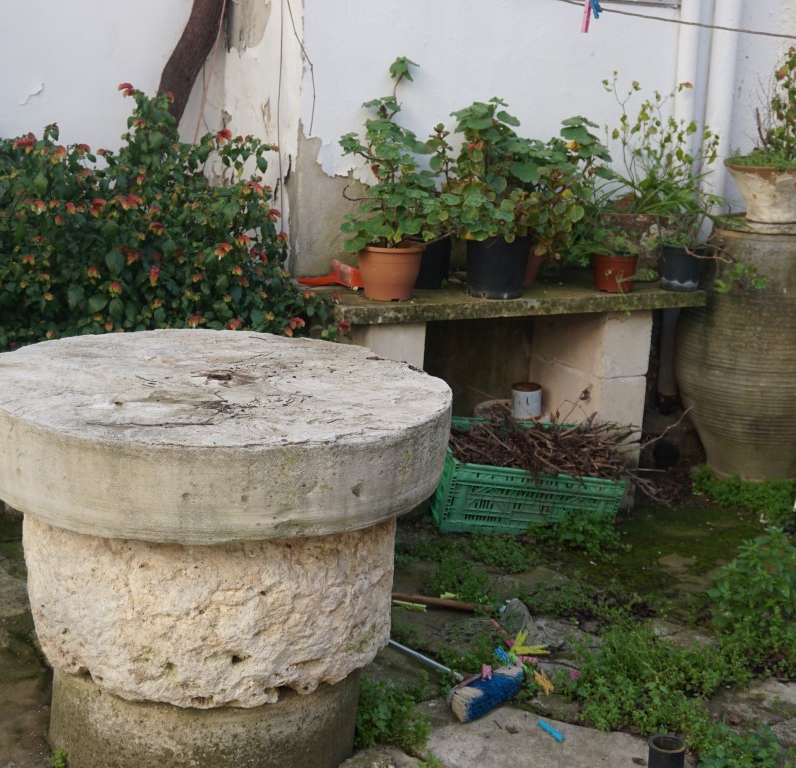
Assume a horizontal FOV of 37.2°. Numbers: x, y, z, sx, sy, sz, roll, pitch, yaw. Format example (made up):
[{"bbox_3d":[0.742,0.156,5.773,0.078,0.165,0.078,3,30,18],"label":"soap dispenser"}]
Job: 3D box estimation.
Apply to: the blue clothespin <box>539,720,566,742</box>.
[{"bbox_3d":[0.348,0.786,2.696,0.016,0.012,0.080,-5,14,-26],"label":"blue clothespin"}]

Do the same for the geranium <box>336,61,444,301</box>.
[{"bbox_3d":[-0.027,-0.693,4.014,0.336,0.793,0.340,1,12,0],"label":"geranium"}]

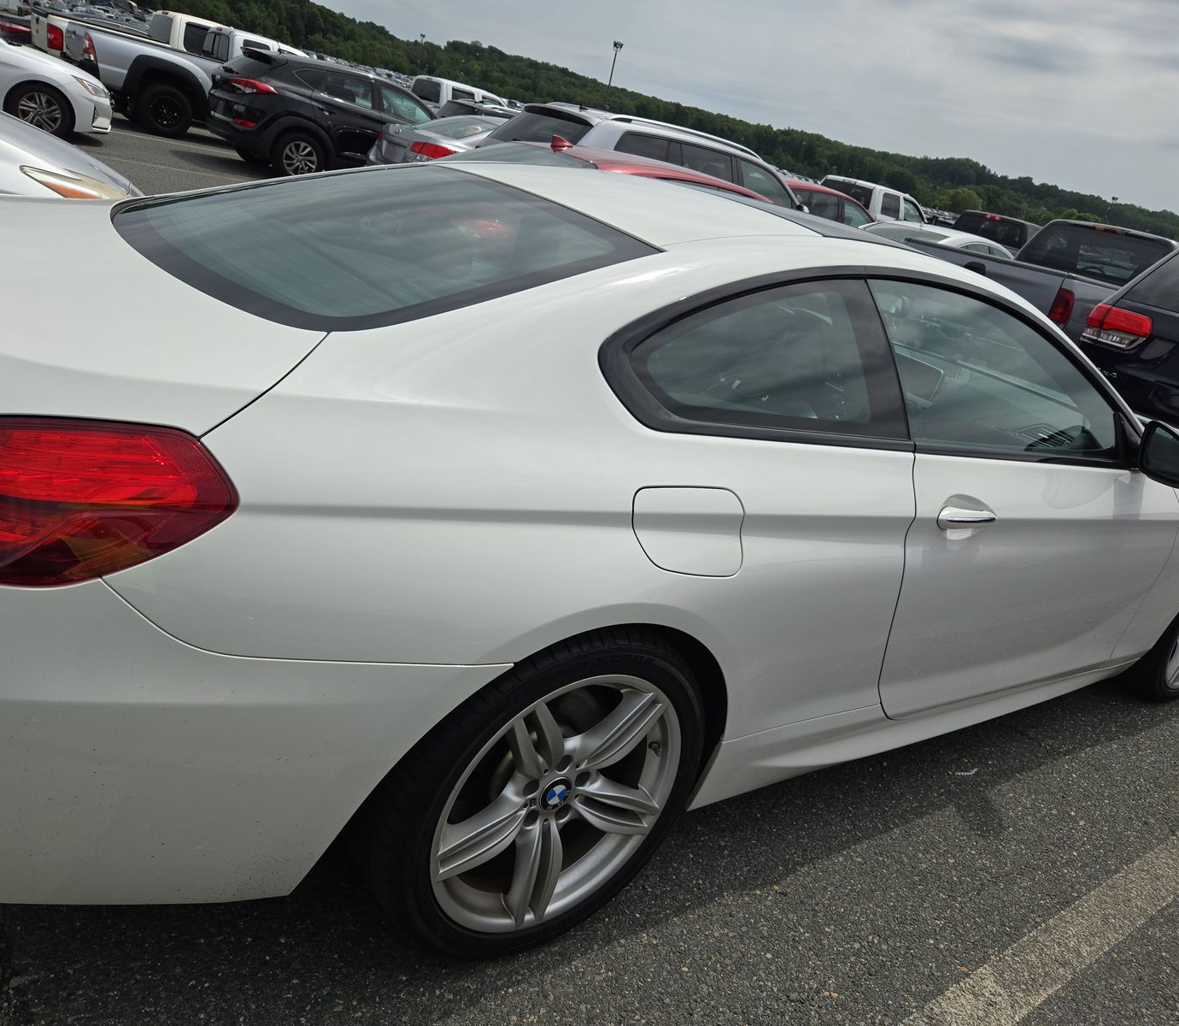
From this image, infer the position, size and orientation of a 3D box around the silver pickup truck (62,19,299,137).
[{"bbox_3d":[-5.714,-7.030,15.183,5.286,1.760,1.895,-4,27,-39],"label":"silver pickup truck"}]

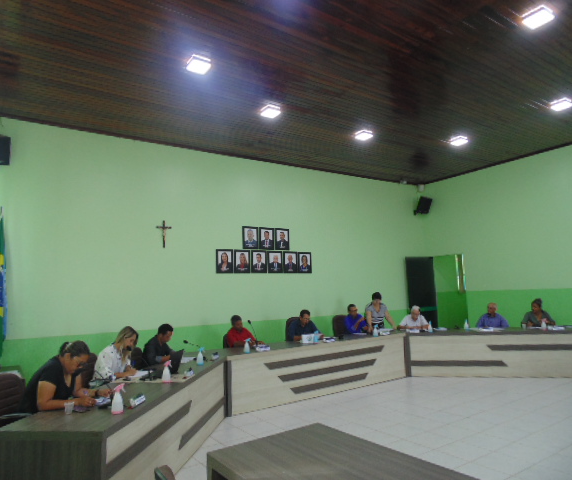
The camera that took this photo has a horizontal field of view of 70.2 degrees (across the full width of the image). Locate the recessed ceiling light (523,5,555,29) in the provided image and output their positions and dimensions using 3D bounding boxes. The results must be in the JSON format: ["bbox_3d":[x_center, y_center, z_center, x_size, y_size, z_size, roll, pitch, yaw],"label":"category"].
[{"bbox_3d":[2.740,-2.415,4.421,0.240,0.050,0.240,3,-9,-33],"label":"recessed ceiling light"}]

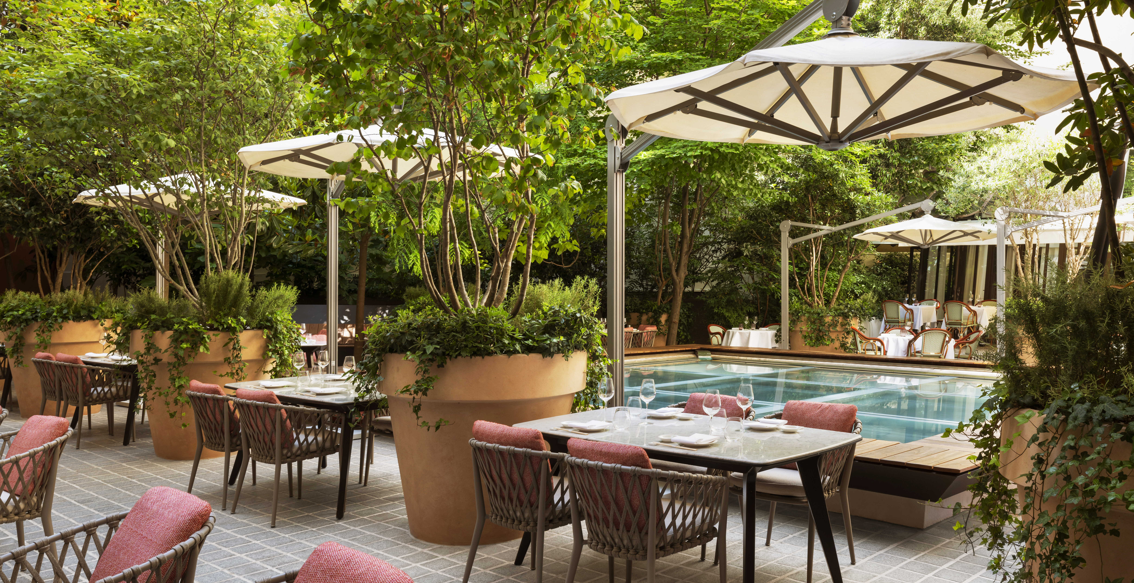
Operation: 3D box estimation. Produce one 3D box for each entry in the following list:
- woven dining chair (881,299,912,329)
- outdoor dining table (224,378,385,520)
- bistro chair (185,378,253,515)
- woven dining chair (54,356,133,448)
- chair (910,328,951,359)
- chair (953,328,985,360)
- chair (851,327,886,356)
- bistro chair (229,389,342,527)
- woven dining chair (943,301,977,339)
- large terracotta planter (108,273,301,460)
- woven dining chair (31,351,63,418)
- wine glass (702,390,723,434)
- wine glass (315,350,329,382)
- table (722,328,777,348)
[{"bbox_3d":[6.260,0.600,16.700,0.580,0.860,0.580,0,0,44],"label":"woven dining chair"},{"bbox_3d":[-1.735,1.080,6.509,1.580,0.745,1.010,0,0,41],"label":"outdoor dining table"},{"bbox_3d":[-2.306,1.042,6.228,0.560,0.820,0.570,0,0,41],"label":"bistro chair"},{"bbox_3d":[-4.530,1.045,8.484,0.570,0.800,0.570,0,0,42],"label":"woven dining chair"},{"bbox_3d":[5.430,0.994,13.254,0.590,0.870,0.590,0,0,7],"label":"chair"},{"bbox_3d":[6.150,0.993,13.604,0.590,0.870,0.590,0,0,8],"label":"chair"},{"bbox_3d":[4.985,1.004,14.600,0.580,0.850,0.580,0,0,13],"label":"chair"},{"bbox_3d":[-1.837,1.044,5.810,0.560,0.820,0.570,0,0,41],"label":"bistro chair"},{"bbox_3d":[7.010,0.602,15.700,0.580,0.860,0.580,0,0,44],"label":"woven dining chair"},{"bbox_3d":[-3.270,0.644,7.970,1.680,1.600,1.650,0,0,0],"label":"large terracotta planter"},{"bbox_3d":[-4.960,1.044,8.884,0.570,0.800,0.570,0,0,42],"label":"woven dining chair"},{"bbox_3d":[0.734,0.606,4.455,0.090,0.212,0.090,0,0,0],"label":"wine glass"},{"bbox_3d":[-1.895,0.586,6.862,0.087,0.240,0.087,0,0,0],"label":"wine glass"},{"bbox_3d":[3.180,1.042,15.304,0.900,0.760,0.900,0,0,42],"label":"table"}]

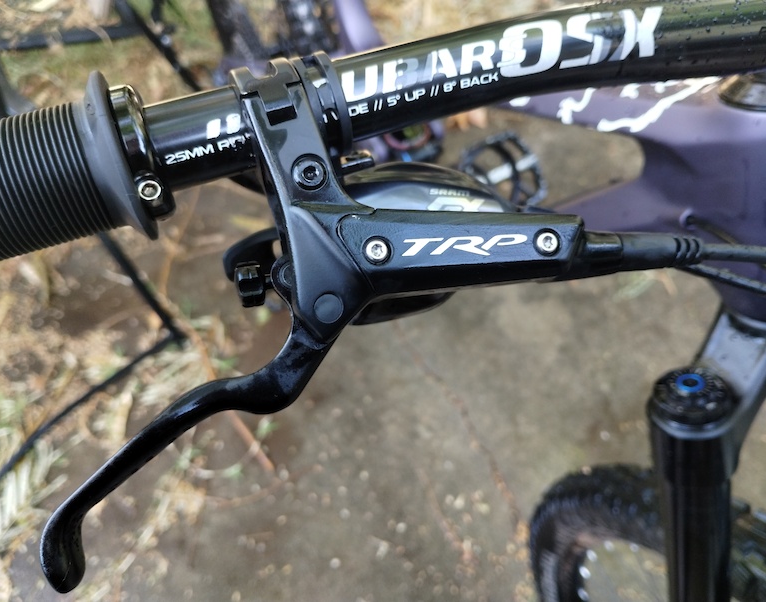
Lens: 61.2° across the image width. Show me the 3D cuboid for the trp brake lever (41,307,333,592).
[{"bbox_3d":[-0.047,0.034,0.165,0.097,0.013,0.022,-40,95,-10],"label":"trp brake lever"}]

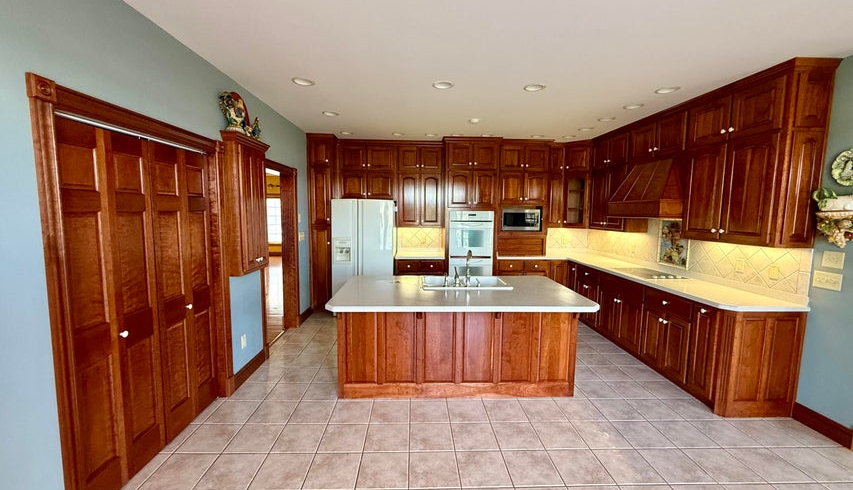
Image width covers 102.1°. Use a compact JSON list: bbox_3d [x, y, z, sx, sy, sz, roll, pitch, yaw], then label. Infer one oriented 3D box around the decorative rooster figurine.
[{"bbox_3d":[-1.595,-1.090,2.987,0.150,0.300,0.450,1,6,-2],"label":"decorative rooster figurine"}]

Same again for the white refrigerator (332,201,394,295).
[{"bbox_3d":[-0.951,0.191,5.476,0.909,1.770,0.760,1,6,-2],"label":"white refrigerator"}]

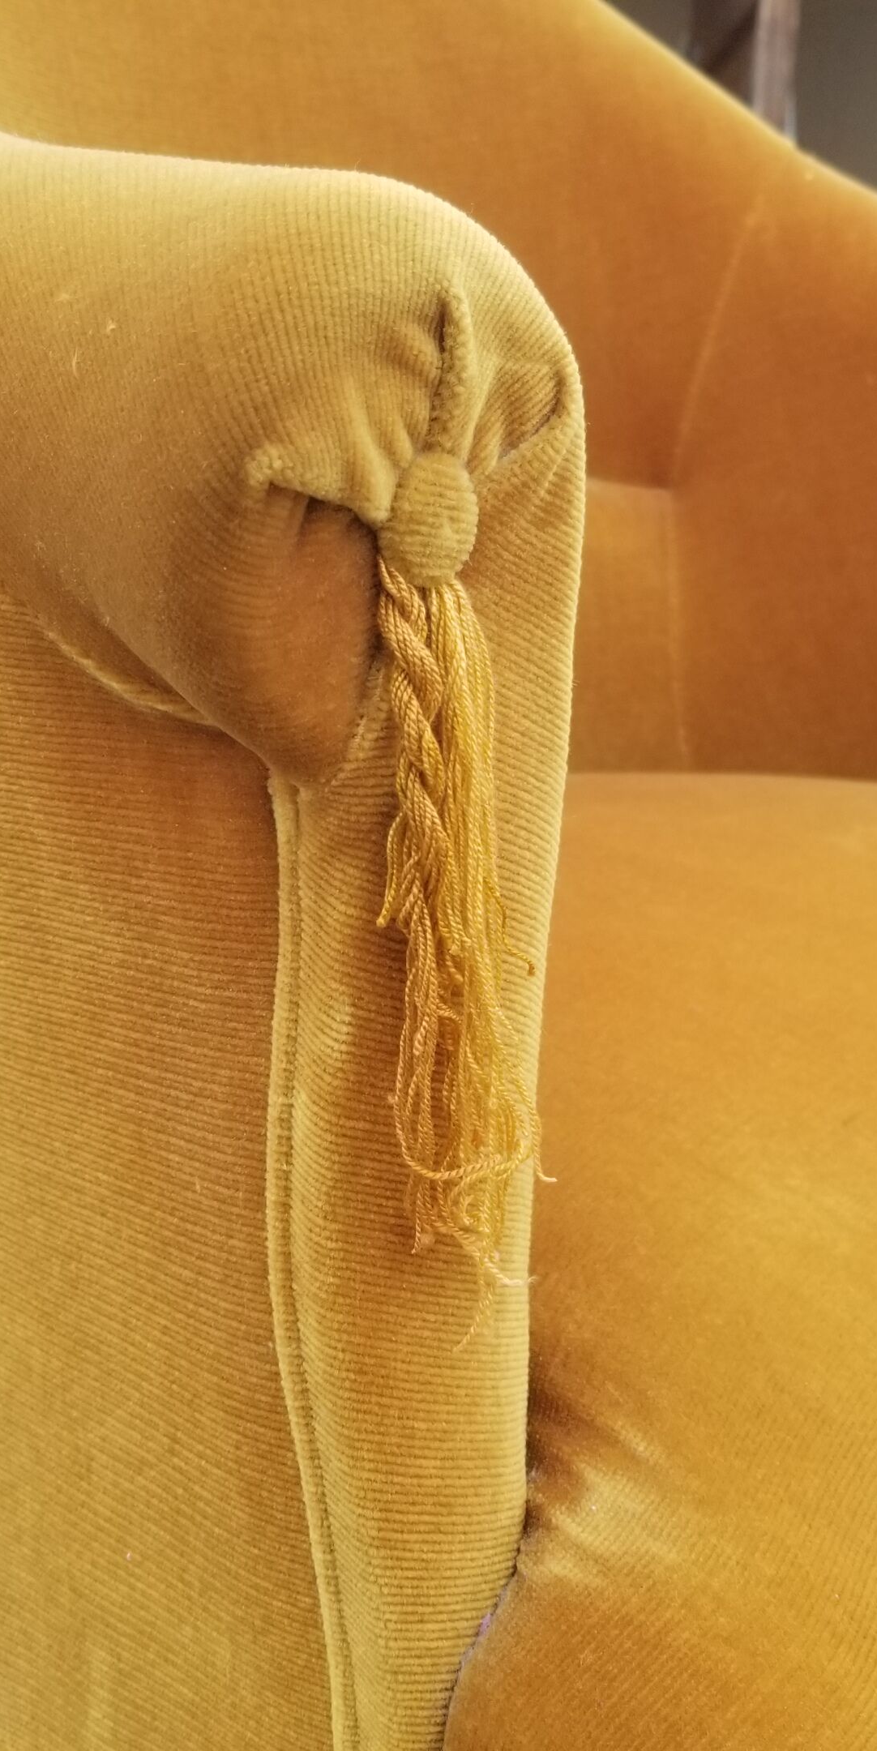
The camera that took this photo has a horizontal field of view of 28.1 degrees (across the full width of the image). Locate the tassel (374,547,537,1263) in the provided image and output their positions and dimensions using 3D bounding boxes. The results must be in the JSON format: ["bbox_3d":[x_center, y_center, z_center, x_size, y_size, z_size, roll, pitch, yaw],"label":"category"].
[{"bbox_3d":[0.004,0.007,0.328,0.019,0.135,0.027,11,20,41],"label":"tassel"}]

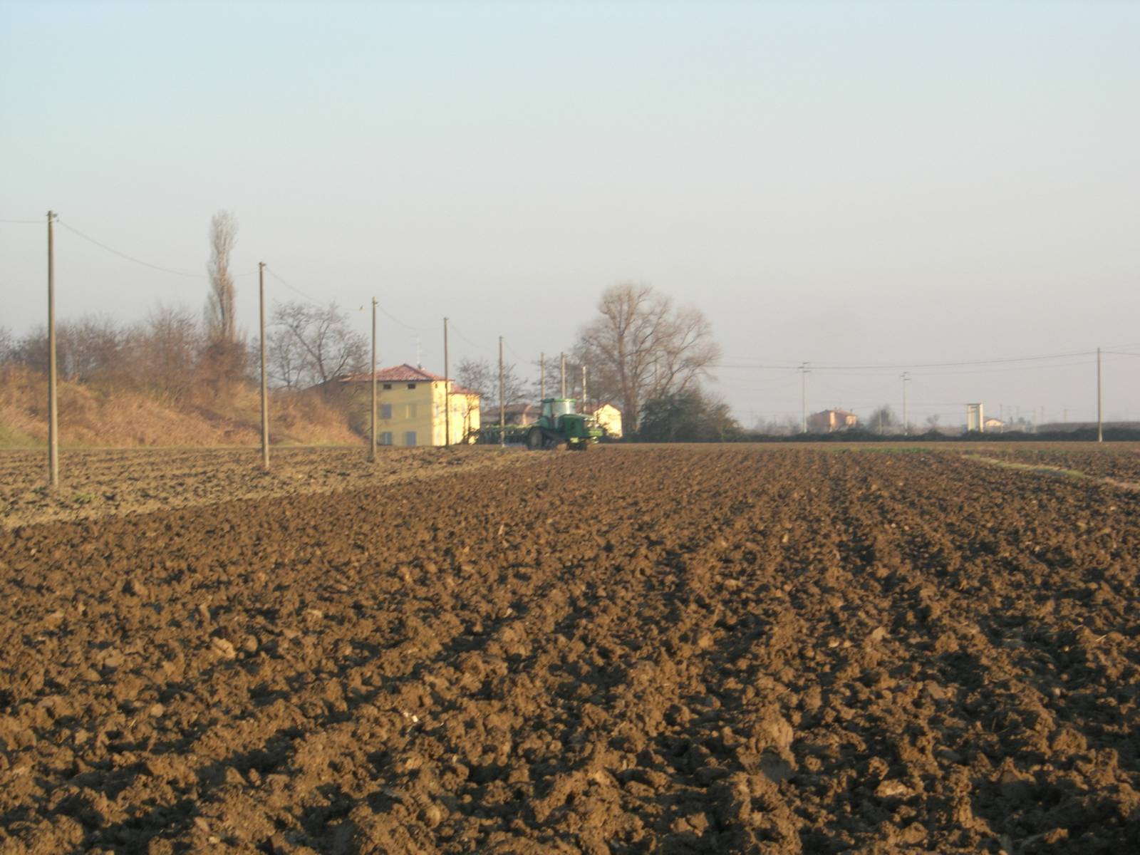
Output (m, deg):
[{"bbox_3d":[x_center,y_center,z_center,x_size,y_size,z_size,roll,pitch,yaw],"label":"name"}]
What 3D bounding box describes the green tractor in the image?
[{"bbox_3d":[0.000,-0.160,232.000,2.700,3.200,5.600,0,0,-34],"label":"green tractor"}]

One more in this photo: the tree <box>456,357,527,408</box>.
[{"bbox_3d":[-7.413,-2.555,350.000,6.600,8.200,6.300,0,0,0],"label":"tree"}]

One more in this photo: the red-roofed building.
[{"bbox_3d":[-17.400,-2.200,410.000,11.200,9.620,14.300,0,0,21],"label":"red-roofed building"}]

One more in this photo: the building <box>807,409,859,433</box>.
[{"bbox_3d":[62.129,-0.948,880.000,11.000,6.500,9.000,0,0,28],"label":"building"}]

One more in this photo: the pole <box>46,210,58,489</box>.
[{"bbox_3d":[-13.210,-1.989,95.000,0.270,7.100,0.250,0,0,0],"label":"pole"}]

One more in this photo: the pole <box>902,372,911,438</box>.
[{"bbox_3d":[51.429,-3.479,570.000,1.300,10.090,0.350,0,0,0],"label":"pole"}]

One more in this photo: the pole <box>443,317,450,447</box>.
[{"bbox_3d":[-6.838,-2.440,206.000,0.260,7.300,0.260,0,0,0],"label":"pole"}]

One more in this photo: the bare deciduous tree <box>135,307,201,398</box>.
[{"bbox_3d":[-28.666,-5.296,265.000,5.000,6.850,4.800,0,0,0],"label":"bare deciduous tree"}]

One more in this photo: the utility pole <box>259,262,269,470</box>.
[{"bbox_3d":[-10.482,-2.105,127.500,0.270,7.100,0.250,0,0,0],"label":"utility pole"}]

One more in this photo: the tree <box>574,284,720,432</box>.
[{"bbox_3d":[7.970,-6.864,385.000,15.000,15.900,14.000,0,0,0],"label":"tree"}]

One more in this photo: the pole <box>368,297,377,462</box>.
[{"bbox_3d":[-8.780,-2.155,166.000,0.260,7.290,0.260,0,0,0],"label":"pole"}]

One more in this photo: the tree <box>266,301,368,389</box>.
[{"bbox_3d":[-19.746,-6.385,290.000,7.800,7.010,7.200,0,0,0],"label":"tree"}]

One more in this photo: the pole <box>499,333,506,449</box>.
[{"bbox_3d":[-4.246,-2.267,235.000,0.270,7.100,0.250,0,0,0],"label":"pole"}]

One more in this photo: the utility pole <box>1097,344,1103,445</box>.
[{"bbox_3d":[39.858,-2.463,280.000,0.260,7.270,0.260,0,0,0],"label":"utility pole"}]

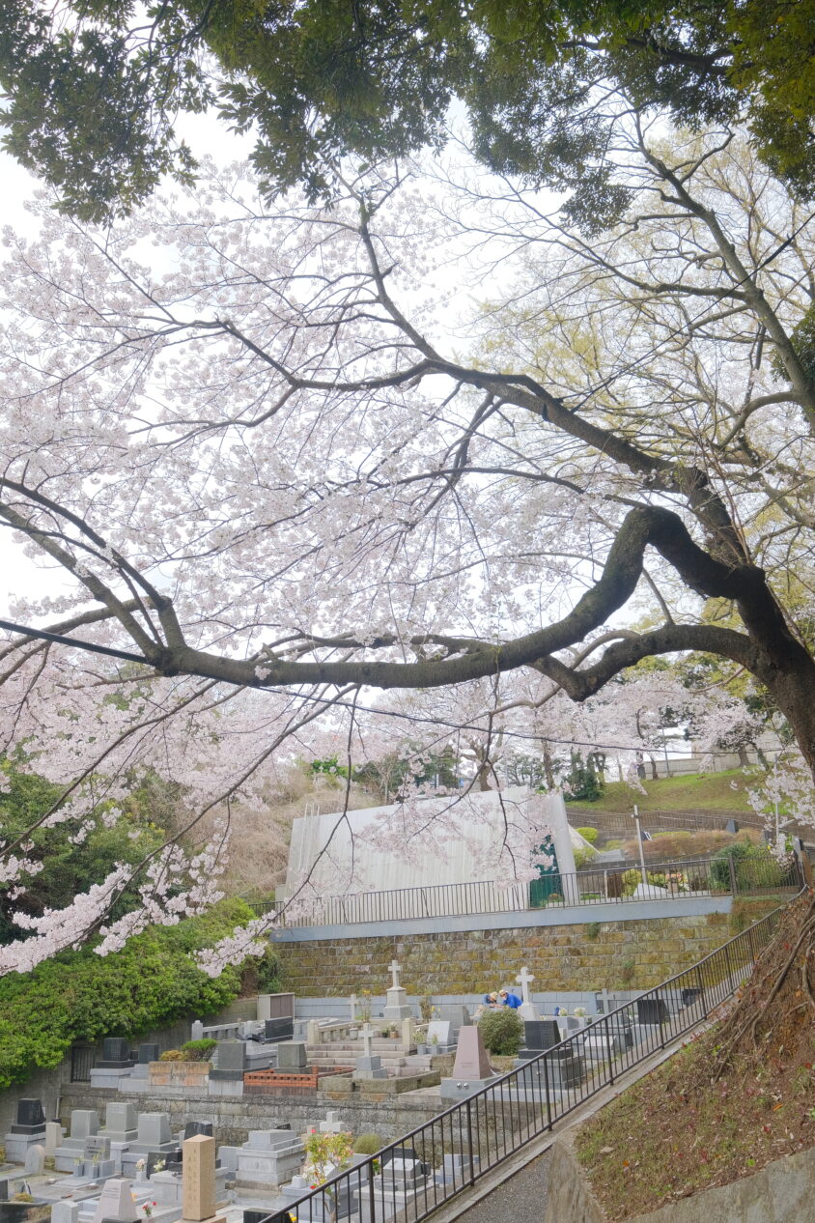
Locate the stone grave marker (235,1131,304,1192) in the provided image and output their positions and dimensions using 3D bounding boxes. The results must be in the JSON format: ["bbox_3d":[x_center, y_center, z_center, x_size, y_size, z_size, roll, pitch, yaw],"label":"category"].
[{"bbox_3d":[-2.270,9.147,16.554,0.931,0.851,0.768,-15,-21,31],"label":"stone grave marker"}]

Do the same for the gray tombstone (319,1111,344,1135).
[{"bbox_3d":[-1.313,9.366,17.221,0.453,1.133,0.227,-14,-21,29],"label":"gray tombstone"}]

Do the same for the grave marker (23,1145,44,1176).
[{"bbox_3d":[-7.016,10.319,18.577,0.428,0.477,0.124,-15,-21,31],"label":"grave marker"}]

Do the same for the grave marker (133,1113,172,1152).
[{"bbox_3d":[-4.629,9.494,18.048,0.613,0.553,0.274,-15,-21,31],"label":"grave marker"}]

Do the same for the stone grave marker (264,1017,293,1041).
[{"bbox_3d":[-3.159,10.045,23.664,0.206,0.473,0.998,-14,-21,29],"label":"stone grave marker"}]

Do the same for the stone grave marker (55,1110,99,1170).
[{"bbox_3d":[-6.176,10.096,18.885,0.973,1.039,0.616,-15,-21,31],"label":"stone grave marker"}]

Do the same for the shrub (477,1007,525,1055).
[{"bbox_3d":[1.940,8.702,20.400,0.950,0.950,0.900,-3,-18,-1],"label":"shrub"}]

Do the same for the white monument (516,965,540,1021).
[{"bbox_3d":[3.304,10.634,27.067,0.597,1.660,0.494,-14,-21,29],"label":"white monument"}]

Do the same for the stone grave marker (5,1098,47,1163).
[{"bbox_3d":[-8.278,11.387,21.633,0.717,1.195,0.680,-14,-21,29],"label":"stone grave marker"}]

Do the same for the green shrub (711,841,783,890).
[{"bbox_3d":[9.898,7.391,28.716,2.060,1.442,1.442,-14,-21,29],"label":"green shrub"}]

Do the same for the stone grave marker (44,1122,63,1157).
[{"bbox_3d":[-7.253,10.827,20.220,0.324,0.615,0.142,-15,-21,31],"label":"stone grave marker"}]

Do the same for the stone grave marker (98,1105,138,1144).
[{"bbox_3d":[-5.906,10.509,20.301,0.786,0.670,0.453,-14,-21,29],"label":"stone grave marker"}]

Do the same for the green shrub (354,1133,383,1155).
[{"bbox_3d":[-0.698,9.551,17.582,0.505,0.515,0.505,-3,-18,-1],"label":"green shrub"}]

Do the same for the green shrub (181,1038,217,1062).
[{"bbox_3d":[-4.311,9.092,20.400,0.740,0.500,0.650,-15,-21,31],"label":"green shrub"}]

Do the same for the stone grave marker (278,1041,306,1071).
[{"bbox_3d":[-2.278,8.815,19.549,0.528,0.446,0.260,-15,-21,31],"label":"stone grave marker"}]

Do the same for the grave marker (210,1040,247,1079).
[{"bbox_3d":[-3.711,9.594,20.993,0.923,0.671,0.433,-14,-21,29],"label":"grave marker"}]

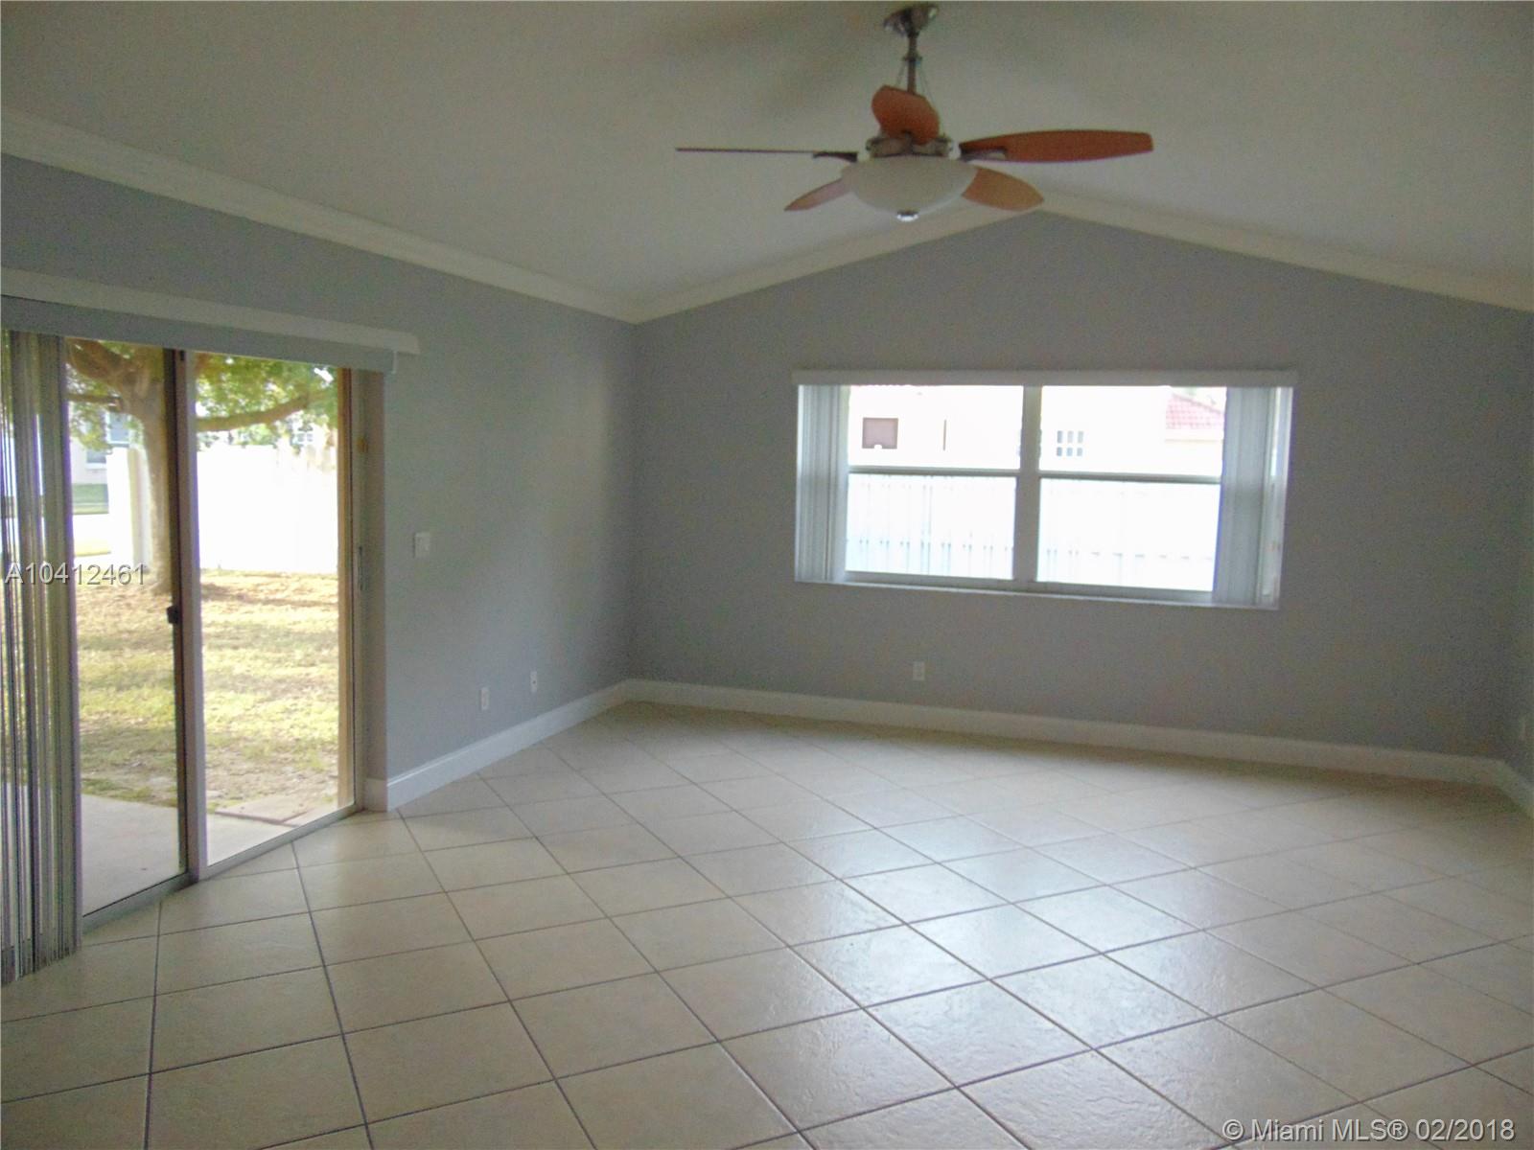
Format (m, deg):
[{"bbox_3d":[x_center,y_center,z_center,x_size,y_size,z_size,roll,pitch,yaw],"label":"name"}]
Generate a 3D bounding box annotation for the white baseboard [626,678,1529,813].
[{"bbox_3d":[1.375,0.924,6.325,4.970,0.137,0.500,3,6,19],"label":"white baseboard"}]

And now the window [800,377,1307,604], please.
[{"bbox_3d":[1.511,-0.514,6.465,2.775,1.265,0.120,3,6,19],"label":"window"}]

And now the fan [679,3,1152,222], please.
[{"bbox_3d":[0.428,-1.397,3.370,1.400,0.640,1.360,2,5,9],"label":"fan"}]

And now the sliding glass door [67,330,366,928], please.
[{"bbox_3d":[-2.037,0.119,4.108,0.110,1.980,1.580,3,6,17],"label":"sliding glass door"}]

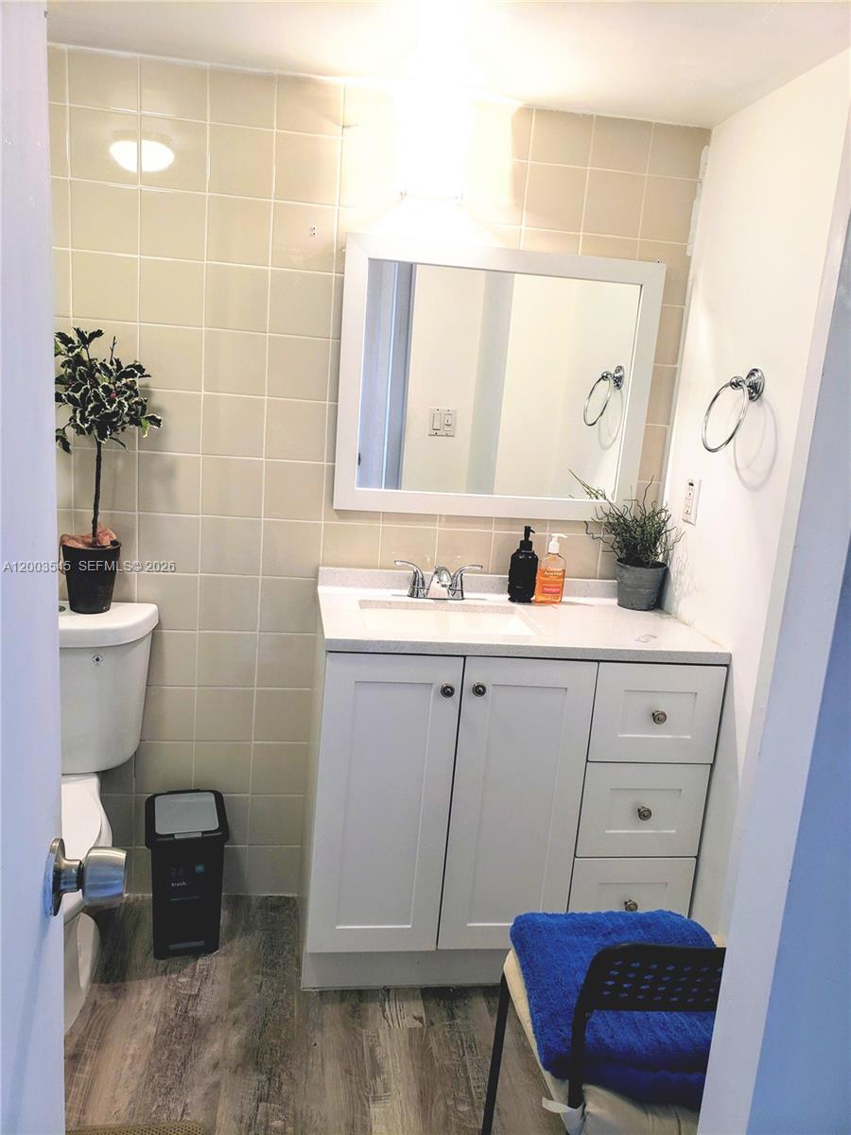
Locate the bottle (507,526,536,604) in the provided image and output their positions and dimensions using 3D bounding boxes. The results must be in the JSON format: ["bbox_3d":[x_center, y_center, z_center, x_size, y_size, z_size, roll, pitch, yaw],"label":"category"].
[{"bbox_3d":[0.260,-0.011,2.241,0.075,0.199,0.074,4,12,-1],"label":"bottle"}]

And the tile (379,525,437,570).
[{"bbox_3d":[-0.047,-0.038,2.254,0.150,0.141,0.009,2,12,-9],"label":"tile"}]

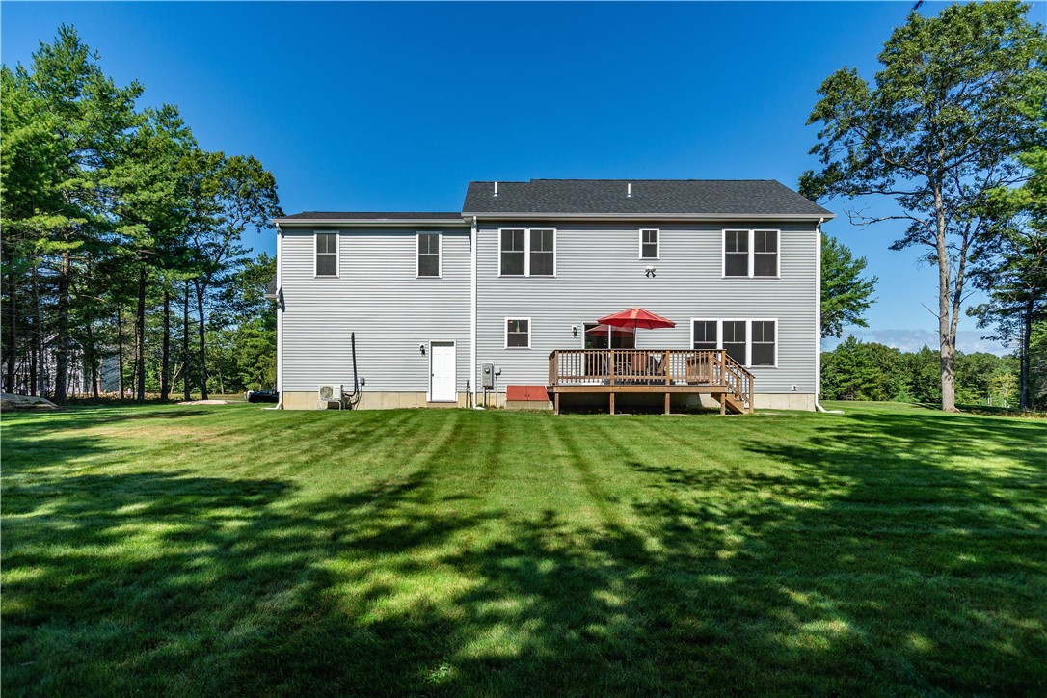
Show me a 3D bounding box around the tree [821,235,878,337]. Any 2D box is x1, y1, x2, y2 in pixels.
[{"bbox_3d":[21.100,-2.500,42.000,8.300,12.200,8.300,0,0,0],"label":"tree"}]

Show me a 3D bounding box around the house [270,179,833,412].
[{"bbox_3d":[0.750,-2.440,24.000,19.000,9.000,9.800,0,0,0],"label":"house"}]

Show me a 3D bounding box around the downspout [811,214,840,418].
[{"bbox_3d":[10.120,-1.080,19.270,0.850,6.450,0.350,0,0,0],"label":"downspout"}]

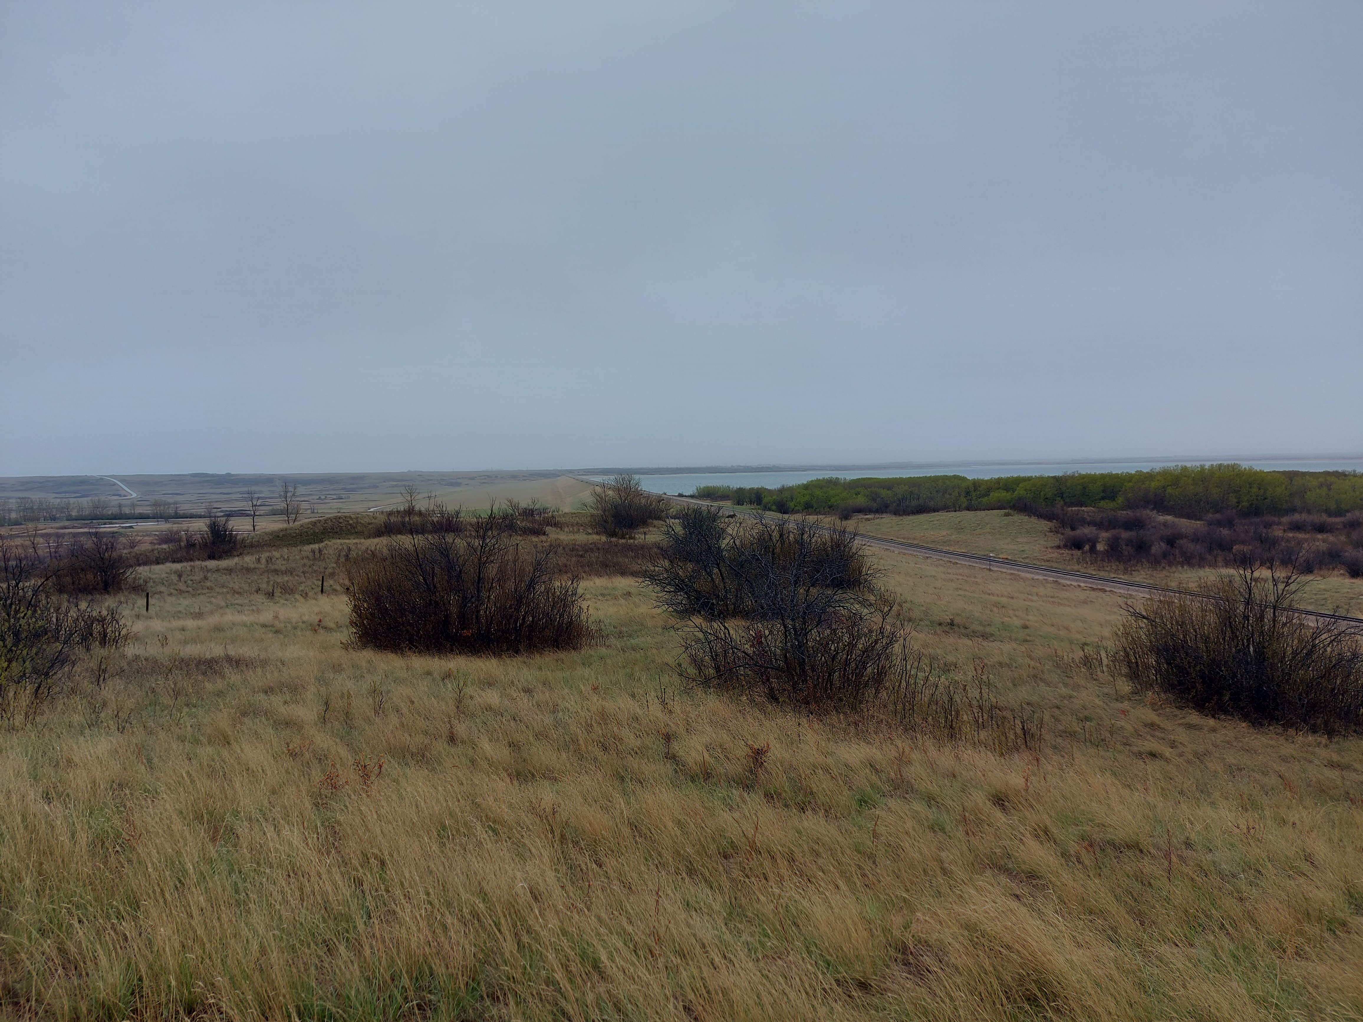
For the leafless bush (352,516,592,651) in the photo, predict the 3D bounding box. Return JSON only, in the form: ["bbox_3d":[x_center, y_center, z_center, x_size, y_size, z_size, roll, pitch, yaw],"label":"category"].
[{"bbox_3d":[-4.405,1.505,19.500,4.700,2.830,3.520,-1,3,0],"label":"leafless bush"}]

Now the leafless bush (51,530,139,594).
[{"bbox_3d":[-27.938,2.459,45.000,4.080,3.040,3.670,-1,3,0],"label":"leafless bush"}]

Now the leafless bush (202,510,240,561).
[{"bbox_3d":[-29.239,1.487,60.000,2.300,3.180,2.300,-1,3,0],"label":"leafless bush"}]

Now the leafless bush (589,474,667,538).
[{"bbox_3d":[-3.493,-0.314,62.000,4.950,4.190,4.450,-1,3,0],"label":"leafless bush"}]

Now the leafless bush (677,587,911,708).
[{"bbox_3d":[1.367,1.672,11.500,2.600,1.480,2.210,-1,3,0],"label":"leafless bush"}]

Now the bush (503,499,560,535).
[{"bbox_3d":[-10.803,0.421,68.000,4.060,2.610,3.450,-1,3,0],"label":"bush"}]

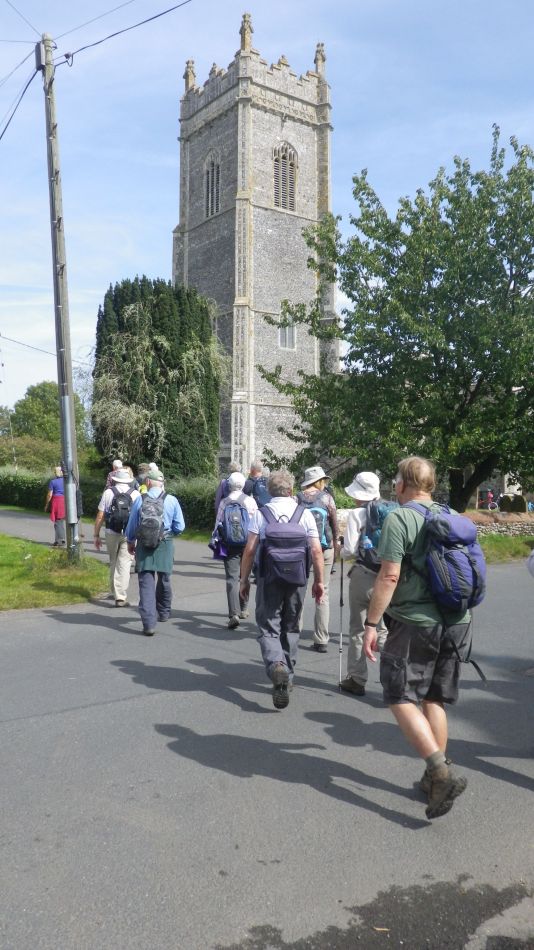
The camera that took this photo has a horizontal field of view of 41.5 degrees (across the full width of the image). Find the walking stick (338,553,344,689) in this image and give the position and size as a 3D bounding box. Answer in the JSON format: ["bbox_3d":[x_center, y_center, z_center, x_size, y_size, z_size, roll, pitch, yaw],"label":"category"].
[{"bbox_3d":[0.570,1.061,5.400,0.045,1.150,0.055,1,0,-30],"label":"walking stick"}]

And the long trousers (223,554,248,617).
[{"bbox_3d":[-0.330,1.070,7.650,0.360,0.880,0.460,0,1,-1],"label":"long trousers"}]

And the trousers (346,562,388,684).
[{"bbox_3d":[0.755,1.109,5.300,0.400,0.920,0.480,0,0,-30],"label":"trousers"}]

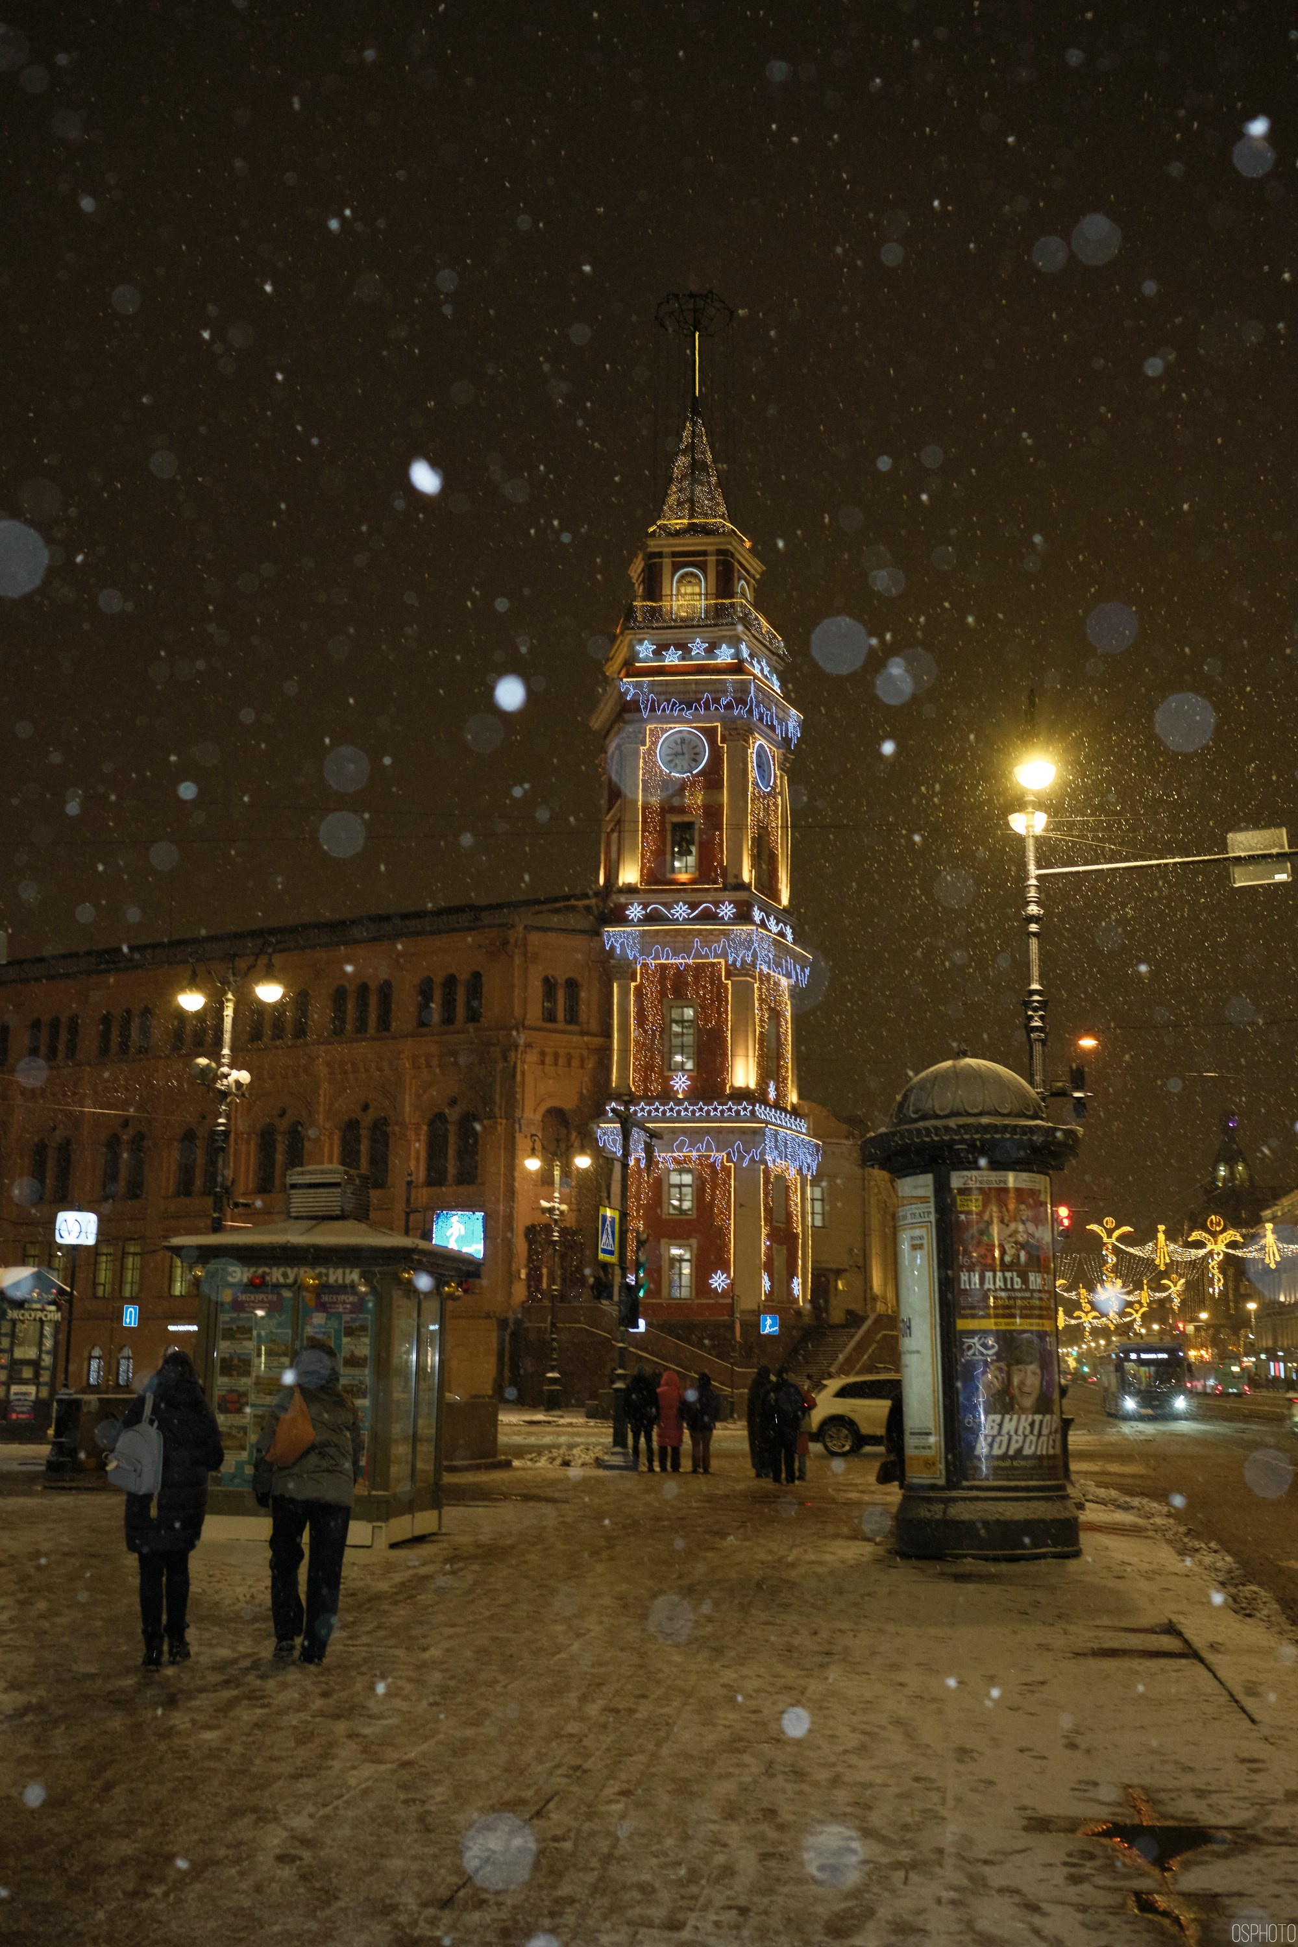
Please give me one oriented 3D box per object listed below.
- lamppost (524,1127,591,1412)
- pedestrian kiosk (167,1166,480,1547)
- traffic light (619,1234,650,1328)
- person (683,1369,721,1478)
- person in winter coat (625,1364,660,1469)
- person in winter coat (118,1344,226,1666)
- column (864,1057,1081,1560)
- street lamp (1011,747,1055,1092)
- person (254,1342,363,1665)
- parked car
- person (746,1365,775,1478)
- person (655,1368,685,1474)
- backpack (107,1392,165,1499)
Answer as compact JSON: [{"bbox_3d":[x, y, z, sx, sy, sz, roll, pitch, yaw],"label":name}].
[{"bbox_3d":[-3.380,11.165,71.731,2.550,10.600,0.900,-4,-13,20],"label":"lamppost"},{"bbox_3d":[-3.308,3.985,19.493,2.550,3.500,2.700,-1,-12,8],"label":"pedestrian kiosk"},{"bbox_3d":[-0.272,5.475,33.801,0.500,1.650,0.450,-2,-12,10],"label":"traffic light"},{"bbox_3d":[0.904,7.743,32.603,0.600,1.680,0.400,0,-12,0],"label":"person"},{"bbox_3d":[-0.119,7.708,32.711,0.600,1.780,0.400,0,-12,0],"label":"person in winter coat"},{"bbox_3d":[-2.726,3.043,10.799,0.560,1.720,0.470,1,-12,-4],"label":"person in winter coat"},{"bbox_3d":[3.193,3.161,18.471,2.100,4.750,2.100,-3,-12,9],"label":"column"},{"bbox_3d":[4.878,1.685,23.779,0.750,9.900,2.200,0,-12,0],"label":"street lamp"},{"bbox_3d":[-1.973,3.055,10.951,0.570,1.770,0.440,1,-12,-4],"label":"person"},{"bbox_3d":[5.617,9.381,40.185,4.720,1.690,1.900,-2,-12,15],"label":"parked car"},{"bbox_3d":[1.835,7.185,30.373,0.540,1.750,0.420,-2,-12,12],"label":"person"},{"bbox_3d":[0.349,7.451,31.481,0.500,1.650,0.380,0,-12,5],"label":"person"},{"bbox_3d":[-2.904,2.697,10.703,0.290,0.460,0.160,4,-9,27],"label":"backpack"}]

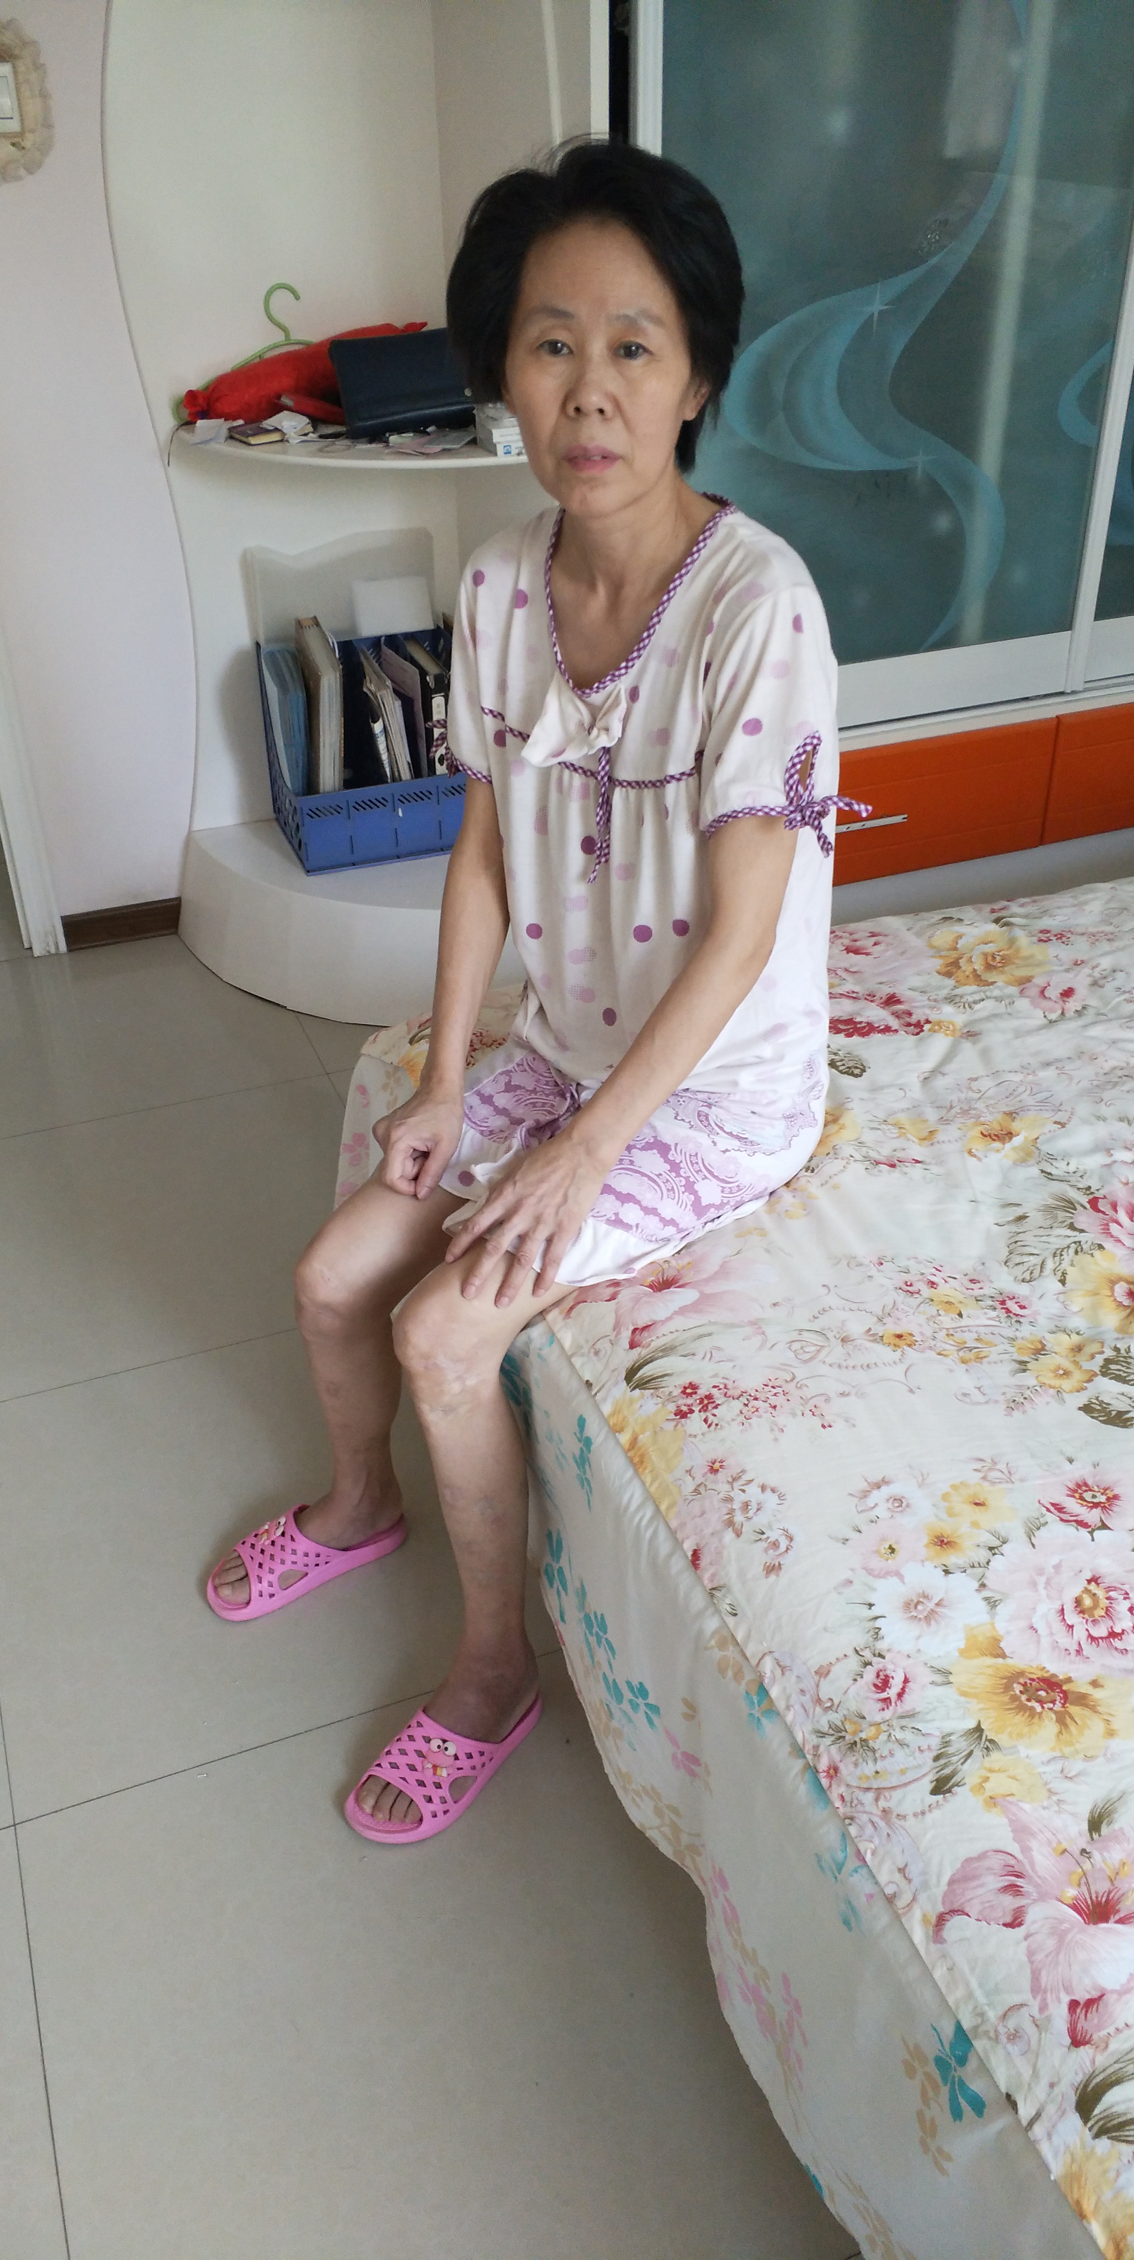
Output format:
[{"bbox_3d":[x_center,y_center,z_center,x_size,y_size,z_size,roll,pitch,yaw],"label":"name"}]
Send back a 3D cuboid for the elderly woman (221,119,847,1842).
[{"bbox_3d":[-0.078,-0.090,1.320,0.470,1.330,0.700,26,40,37],"label":"elderly woman"}]

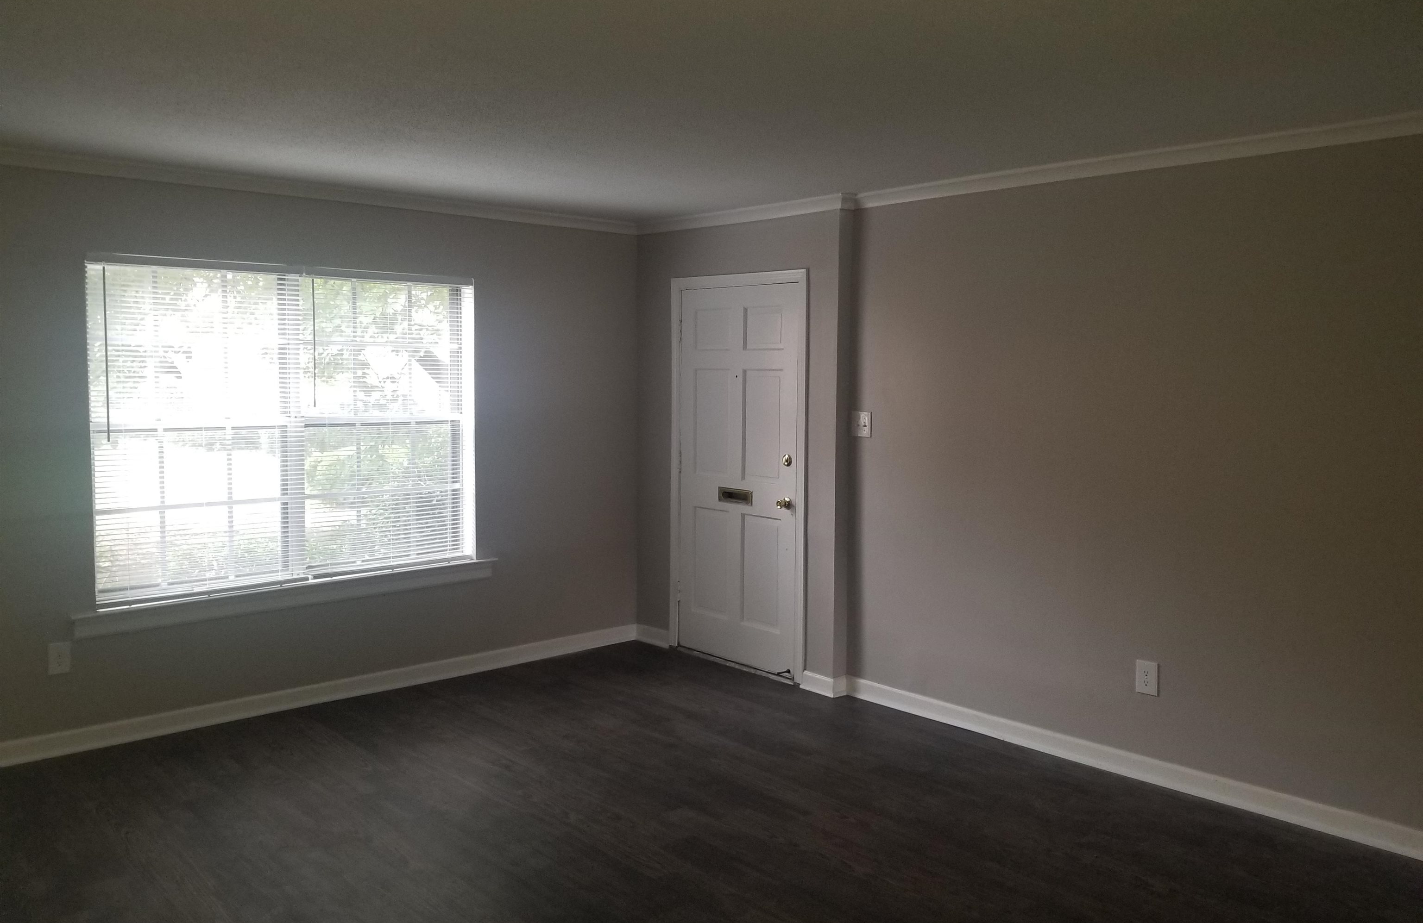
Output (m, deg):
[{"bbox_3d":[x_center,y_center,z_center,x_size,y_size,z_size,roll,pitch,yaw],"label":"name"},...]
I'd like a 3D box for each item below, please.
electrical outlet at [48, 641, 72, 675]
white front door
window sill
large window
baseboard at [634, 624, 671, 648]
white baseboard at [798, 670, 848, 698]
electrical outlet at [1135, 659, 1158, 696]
[{"bbox_3d":[-2.677,0.804,4.392,0.079,0.124,0.012,-4,7,-41],"label":"electrical outlet"},{"bbox_3d":[0.138,0.080,5.733,0.050,2.010,0.883,-4,7,-43],"label":"white front door"},{"bbox_3d":[-1.905,0.624,5.063,1.972,0.104,0.110,-4,7,-41],"label":"window sill"},{"bbox_3d":[-1.927,-0.166,5.024,1.769,1.460,0.110,-4,7,-41],"label":"large window"},{"bbox_3d":[-0.336,1.026,6.272,0.020,0.095,0.302,-4,7,-43],"label":"baseboard"},{"bbox_3d":[0.568,1.109,5.380,0.100,0.097,0.223,-4,7,-43],"label":"white baseboard"},{"bbox_3d":[1.716,0.850,4.211,0.012,0.124,0.086,-4,7,-43],"label":"electrical outlet"}]

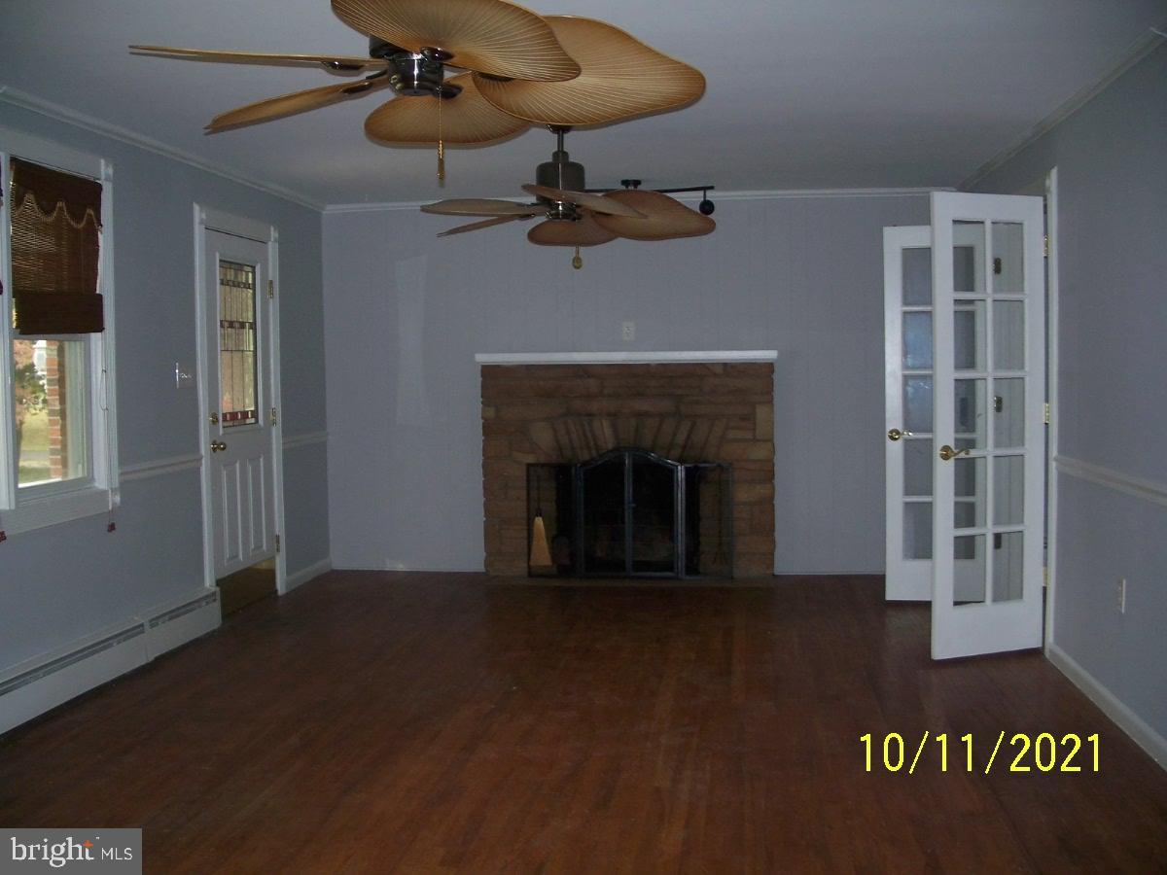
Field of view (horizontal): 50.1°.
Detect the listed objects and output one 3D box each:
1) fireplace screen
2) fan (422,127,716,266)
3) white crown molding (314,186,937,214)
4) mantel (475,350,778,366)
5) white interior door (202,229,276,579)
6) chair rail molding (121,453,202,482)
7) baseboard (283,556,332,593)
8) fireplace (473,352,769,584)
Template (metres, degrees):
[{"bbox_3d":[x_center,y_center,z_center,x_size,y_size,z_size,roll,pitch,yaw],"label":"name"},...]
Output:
[{"bbox_3d":[0.280,0.469,7.750,1.270,0.808,0.110,0,3,7],"label":"fireplace screen"},{"bbox_3d":[-0.086,-1.053,5.416,1.330,0.633,1.330,0,3,7],"label":"fan"},{"bbox_3d":[0.304,-1.489,7.750,4.020,0.058,0.050,0,3,7],"label":"white crown molding"},{"bbox_3d":[0.262,-0.491,7.731,1.850,0.074,0.220,0,3,7],"label":"mantel"},{"bbox_3d":[-1.881,-0.184,6.746,0.045,1.808,0.895,0,3,7],"label":"white interior door"},{"bbox_3d":[-1.953,0.140,5.798,0.025,0.061,0.830,0,3,7],"label":"chair rail molding"},{"bbox_3d":[-1.714,0.855,7.774,0.018,0.088,0.797,0,3,7],"label":"baseboard"},{"bbox_3d":[0.270,0.171,7.765,1.830,1.401,0.230,0,3,7],"label":"fireplace"}]

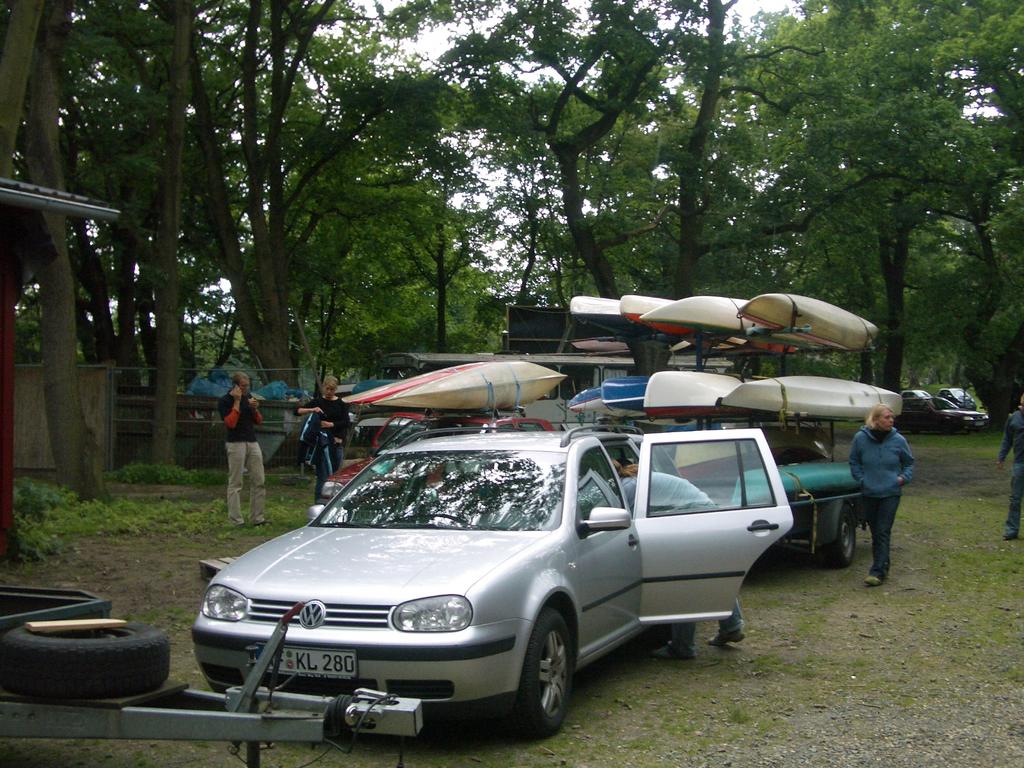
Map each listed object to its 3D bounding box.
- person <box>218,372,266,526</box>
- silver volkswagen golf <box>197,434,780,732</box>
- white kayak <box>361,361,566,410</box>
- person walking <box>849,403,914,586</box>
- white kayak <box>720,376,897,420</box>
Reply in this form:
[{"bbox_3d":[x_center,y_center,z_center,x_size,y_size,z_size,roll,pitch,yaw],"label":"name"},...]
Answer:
[{"bbox_3d":[-3.145,0.765,14.100,0.540,1.780,0.420,1,-2,-37],"label":"person"},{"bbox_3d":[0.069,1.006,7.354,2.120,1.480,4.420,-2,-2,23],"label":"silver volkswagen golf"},{"bbox_3d":[-0.290,0.020,13.500,0.620,0.460,4.600,-1,-2,26],"label":"white kayak"},{"bbox_3d":[3.350,1.007,11.000,0.550,1.650,0.420,-1,-2,21],"label":"person walking"},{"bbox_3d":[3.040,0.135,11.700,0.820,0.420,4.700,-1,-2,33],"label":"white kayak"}]

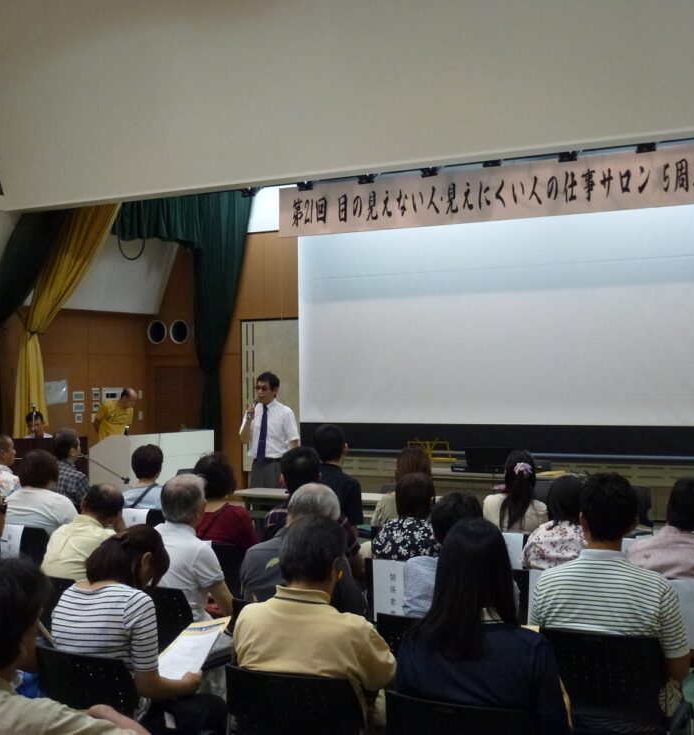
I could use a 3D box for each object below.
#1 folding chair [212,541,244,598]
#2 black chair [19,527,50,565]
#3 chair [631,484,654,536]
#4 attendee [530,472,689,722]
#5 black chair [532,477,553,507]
[{"bbox_3d":[-0.619,1.342,6.428,0.500,0.785,0.500,-1,-1,30],"label":"folding chair"},{"bbox_3d":[-1.745,1.324,6.976,0.470,0.770,0.540,-1,-1,34],"label":"black chair"},{"bbox_3d":[2.037,1.320,8.958,0.470,0.770,0.540,-1,-1,35],"label":"chair"},{"bbox_3d":[1.008,1.002,4.115,0.530,1.270,0.760,-1,-1,28],"label":"attendee"},{"bbox_3d":[1.513,1.334,9.503,0.470,0.770,0.540,-1,-1,35],"label":"black chair"}]

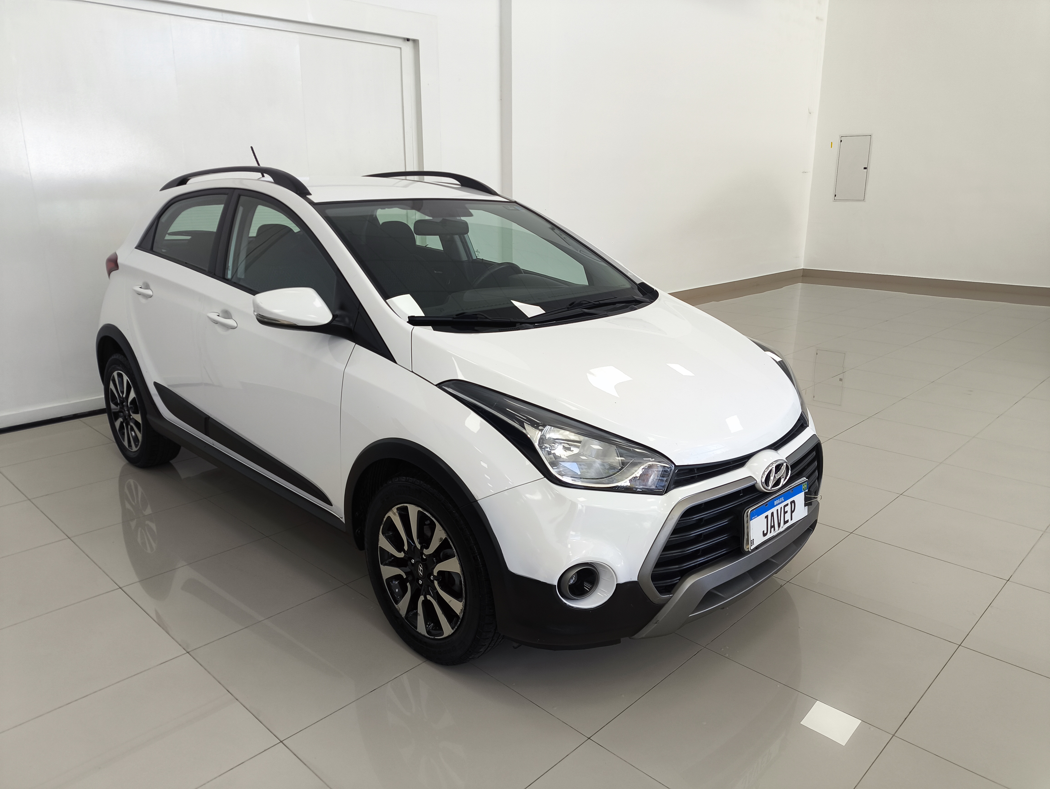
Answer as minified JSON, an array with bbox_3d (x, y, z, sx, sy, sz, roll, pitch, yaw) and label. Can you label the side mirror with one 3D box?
[{"bbox_3d":[-0.753,-0.281,2.466,0.160,0.138,0.195,14,21,42],"label":"side mirror"}]

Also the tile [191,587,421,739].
[{"bbox_3d":[-0.675,0.846,2.495,0.598,0.010,0.598,15,21,42],"label":"tile"}]

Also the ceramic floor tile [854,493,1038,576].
[{"bbox_3d":[1.870,0.612,3.337,0.598,0.010,0.598,15,21,42],"label":"ceramic floor tile"}]

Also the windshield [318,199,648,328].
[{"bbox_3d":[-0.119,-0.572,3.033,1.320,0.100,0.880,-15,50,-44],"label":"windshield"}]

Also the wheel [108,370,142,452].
[{"bbox_3d":[-2.072,0.070,4.108,0.435,0.435,0.180,14,21,42],"label":"wheel"}]

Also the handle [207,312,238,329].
[{"bbox_3d":[-1.189,-0.293,2.974,0.215,0.045,0.050,15,21,42],"label":"handle"}]

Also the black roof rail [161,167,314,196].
[{"bbox_3d":[-1.360,-0.979,3.463,1.540,0.115,0.100,15,21,42],"label":"black roof rail"}]

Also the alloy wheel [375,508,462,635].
[{"bbox_3d":[-0.269,0.536,2.442,0.437,0.437,0.180,15,21,42],"label":"alloy wheel"}]

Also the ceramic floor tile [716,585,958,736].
[{"bbox_3d":[1.014,0.833,2.494,0.597,0.012,0.597,14,21,42],"label":"ceramic floor tile"}]

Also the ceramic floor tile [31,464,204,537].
[{"bbox_3d":[-1.961,0.512,3.684,0.597,0.012,0.597,14,21,42],"label":"ceramic floor tile"}]

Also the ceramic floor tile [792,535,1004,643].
[{"bbox_3d":[1.432,0.718,2.907,0.597,0.012,0.597,14,21,42],"label":"ceramic floor tile"}]

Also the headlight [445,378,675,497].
[{"bbox_3d":[0.078,0.115,2.196,0.650,0.270,0.370,15,21,42],"label":"headlight"}]

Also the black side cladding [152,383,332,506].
[{"bbox_3d":[-1.221,0.165,3.127,1.530,0.160,0.050,15,21,42],"label":"black side cladding"}]

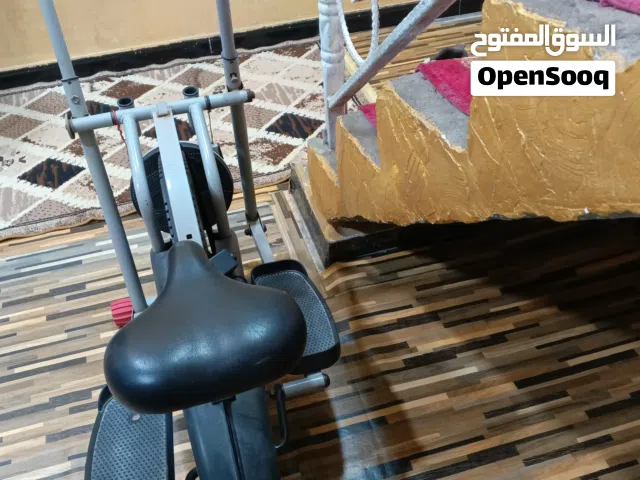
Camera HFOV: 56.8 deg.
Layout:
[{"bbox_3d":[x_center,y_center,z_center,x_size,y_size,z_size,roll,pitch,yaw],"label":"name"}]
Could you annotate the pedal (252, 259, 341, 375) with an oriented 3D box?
[{"bbox_3d":[-0.062,0.173,1.373,0.150,0.060,0.318,-13,37,-8],"label":"pedal"}]

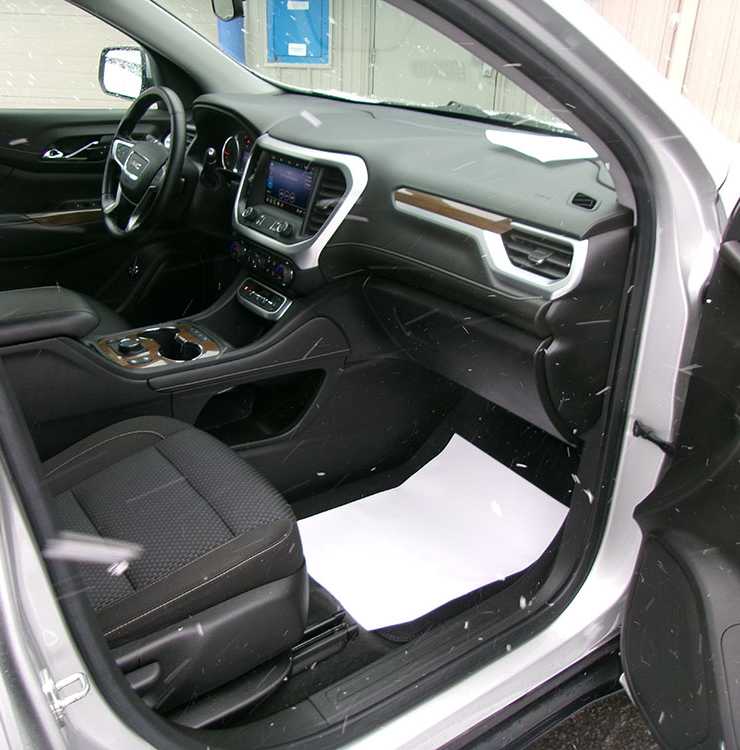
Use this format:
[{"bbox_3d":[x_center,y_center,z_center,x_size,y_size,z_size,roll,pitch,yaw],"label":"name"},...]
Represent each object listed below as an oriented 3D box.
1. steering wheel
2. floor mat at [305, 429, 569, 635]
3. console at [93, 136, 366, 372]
[{"bbox_3d":[-0.531,-0.507,1.892,0.110,0.370,0.370,13,12,-42],"label":"steering wheel"},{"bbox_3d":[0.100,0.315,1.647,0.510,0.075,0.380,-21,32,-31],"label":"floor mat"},{"bbox_3d":[-0.314,-0.270,1.660,0.560,0.450,0.340,-15,29,-34],"label":"console"}]

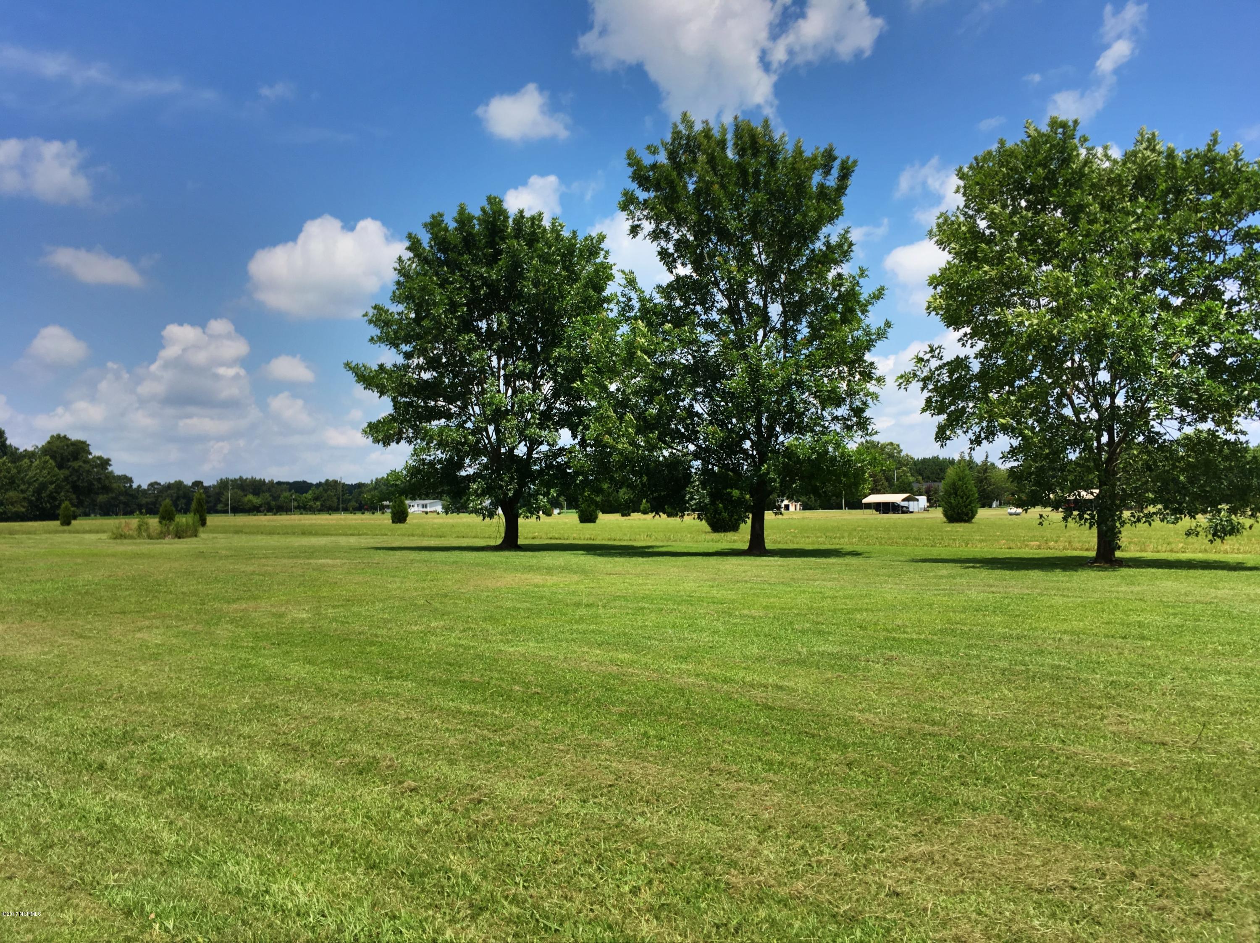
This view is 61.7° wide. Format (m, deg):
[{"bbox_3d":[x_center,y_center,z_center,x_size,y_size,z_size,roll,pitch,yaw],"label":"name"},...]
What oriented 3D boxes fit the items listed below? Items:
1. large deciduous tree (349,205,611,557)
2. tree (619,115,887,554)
[{"bbox_3d":[-5.450,-3.800,40.200,10.500,13.500,10.000,0,-2,0],"label":"large deciduous tree"},{"bbox_3d":[3.800,-4.600,35.200,9.400,14.700,9.200,0,-2,0],"label":"tree"}]

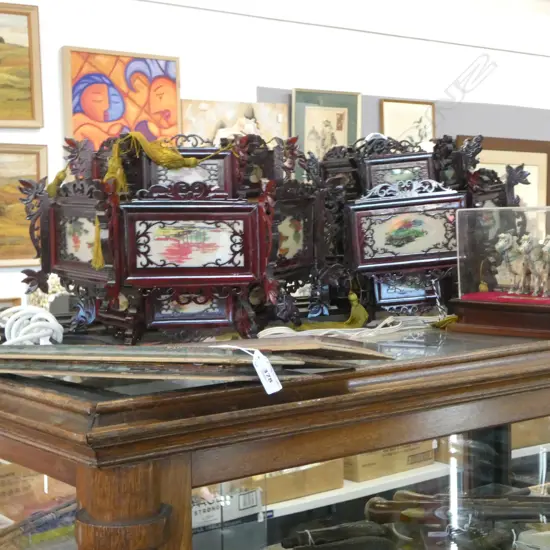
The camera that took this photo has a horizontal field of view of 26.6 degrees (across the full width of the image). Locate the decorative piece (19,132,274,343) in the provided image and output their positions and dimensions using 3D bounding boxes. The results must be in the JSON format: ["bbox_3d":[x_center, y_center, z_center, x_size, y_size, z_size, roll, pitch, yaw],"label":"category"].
[{"bbox_3d":[-0.142,-0.059,1.603,0.410,0.270,0.355,1,6,5],"label":"decorative piece"}]

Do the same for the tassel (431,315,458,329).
[{"bbox_3d":[0.238,0.065,1.637,0.043,0.020,0.028,-2,7,-20],"label":"tassel"}]

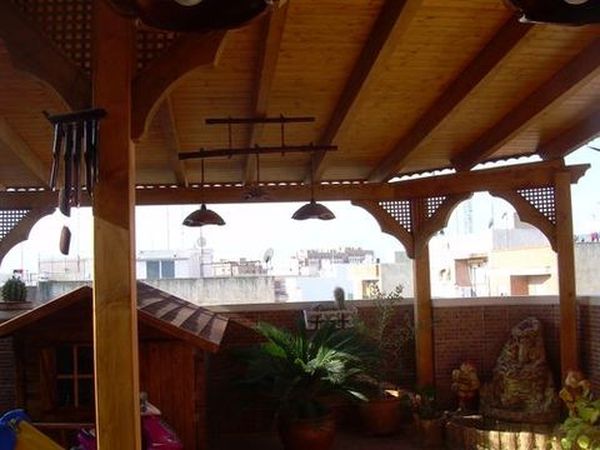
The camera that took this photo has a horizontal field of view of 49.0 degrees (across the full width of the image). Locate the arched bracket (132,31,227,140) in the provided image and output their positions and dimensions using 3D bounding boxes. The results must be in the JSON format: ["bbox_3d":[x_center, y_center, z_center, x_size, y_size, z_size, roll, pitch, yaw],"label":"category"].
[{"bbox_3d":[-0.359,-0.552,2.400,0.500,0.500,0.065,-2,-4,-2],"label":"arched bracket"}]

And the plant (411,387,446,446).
[{"bbox_3d":[1.161,1.739,5.950,0.290,0.490,0.290,-2,-4,0],"label":"plant"}]

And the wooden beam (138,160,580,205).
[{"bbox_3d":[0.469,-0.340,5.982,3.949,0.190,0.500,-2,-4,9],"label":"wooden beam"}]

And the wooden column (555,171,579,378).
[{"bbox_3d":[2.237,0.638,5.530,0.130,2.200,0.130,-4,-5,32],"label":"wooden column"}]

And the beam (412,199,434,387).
[{"bbox_3d":[1.158,0.797,6.200,0.130,2.120,0.130,-2,-4,0],"label":"beam"}]

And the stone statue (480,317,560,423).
[{"bbox_3d":[2.025,1.327,6.050,0.680,0.930,0.480,-3,-4,20],"label":"stone statue"}]

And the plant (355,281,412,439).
[{"bbox_3d":[0.802,1.257,6.250,0.500,1.360,0.500,-2,-4,0],"label":"plant"}]

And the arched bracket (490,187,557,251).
[{"bbox_3d":[1.944,-0.048,5.730,0.560,0.560,0.065,-4,-5,32],"label":"arched bracket"}]

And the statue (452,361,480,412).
[{"bbox_3d":[1.570,1.532,6.250,0.270,0.440,0.240,-2,-4,8],"label":"statue"}]

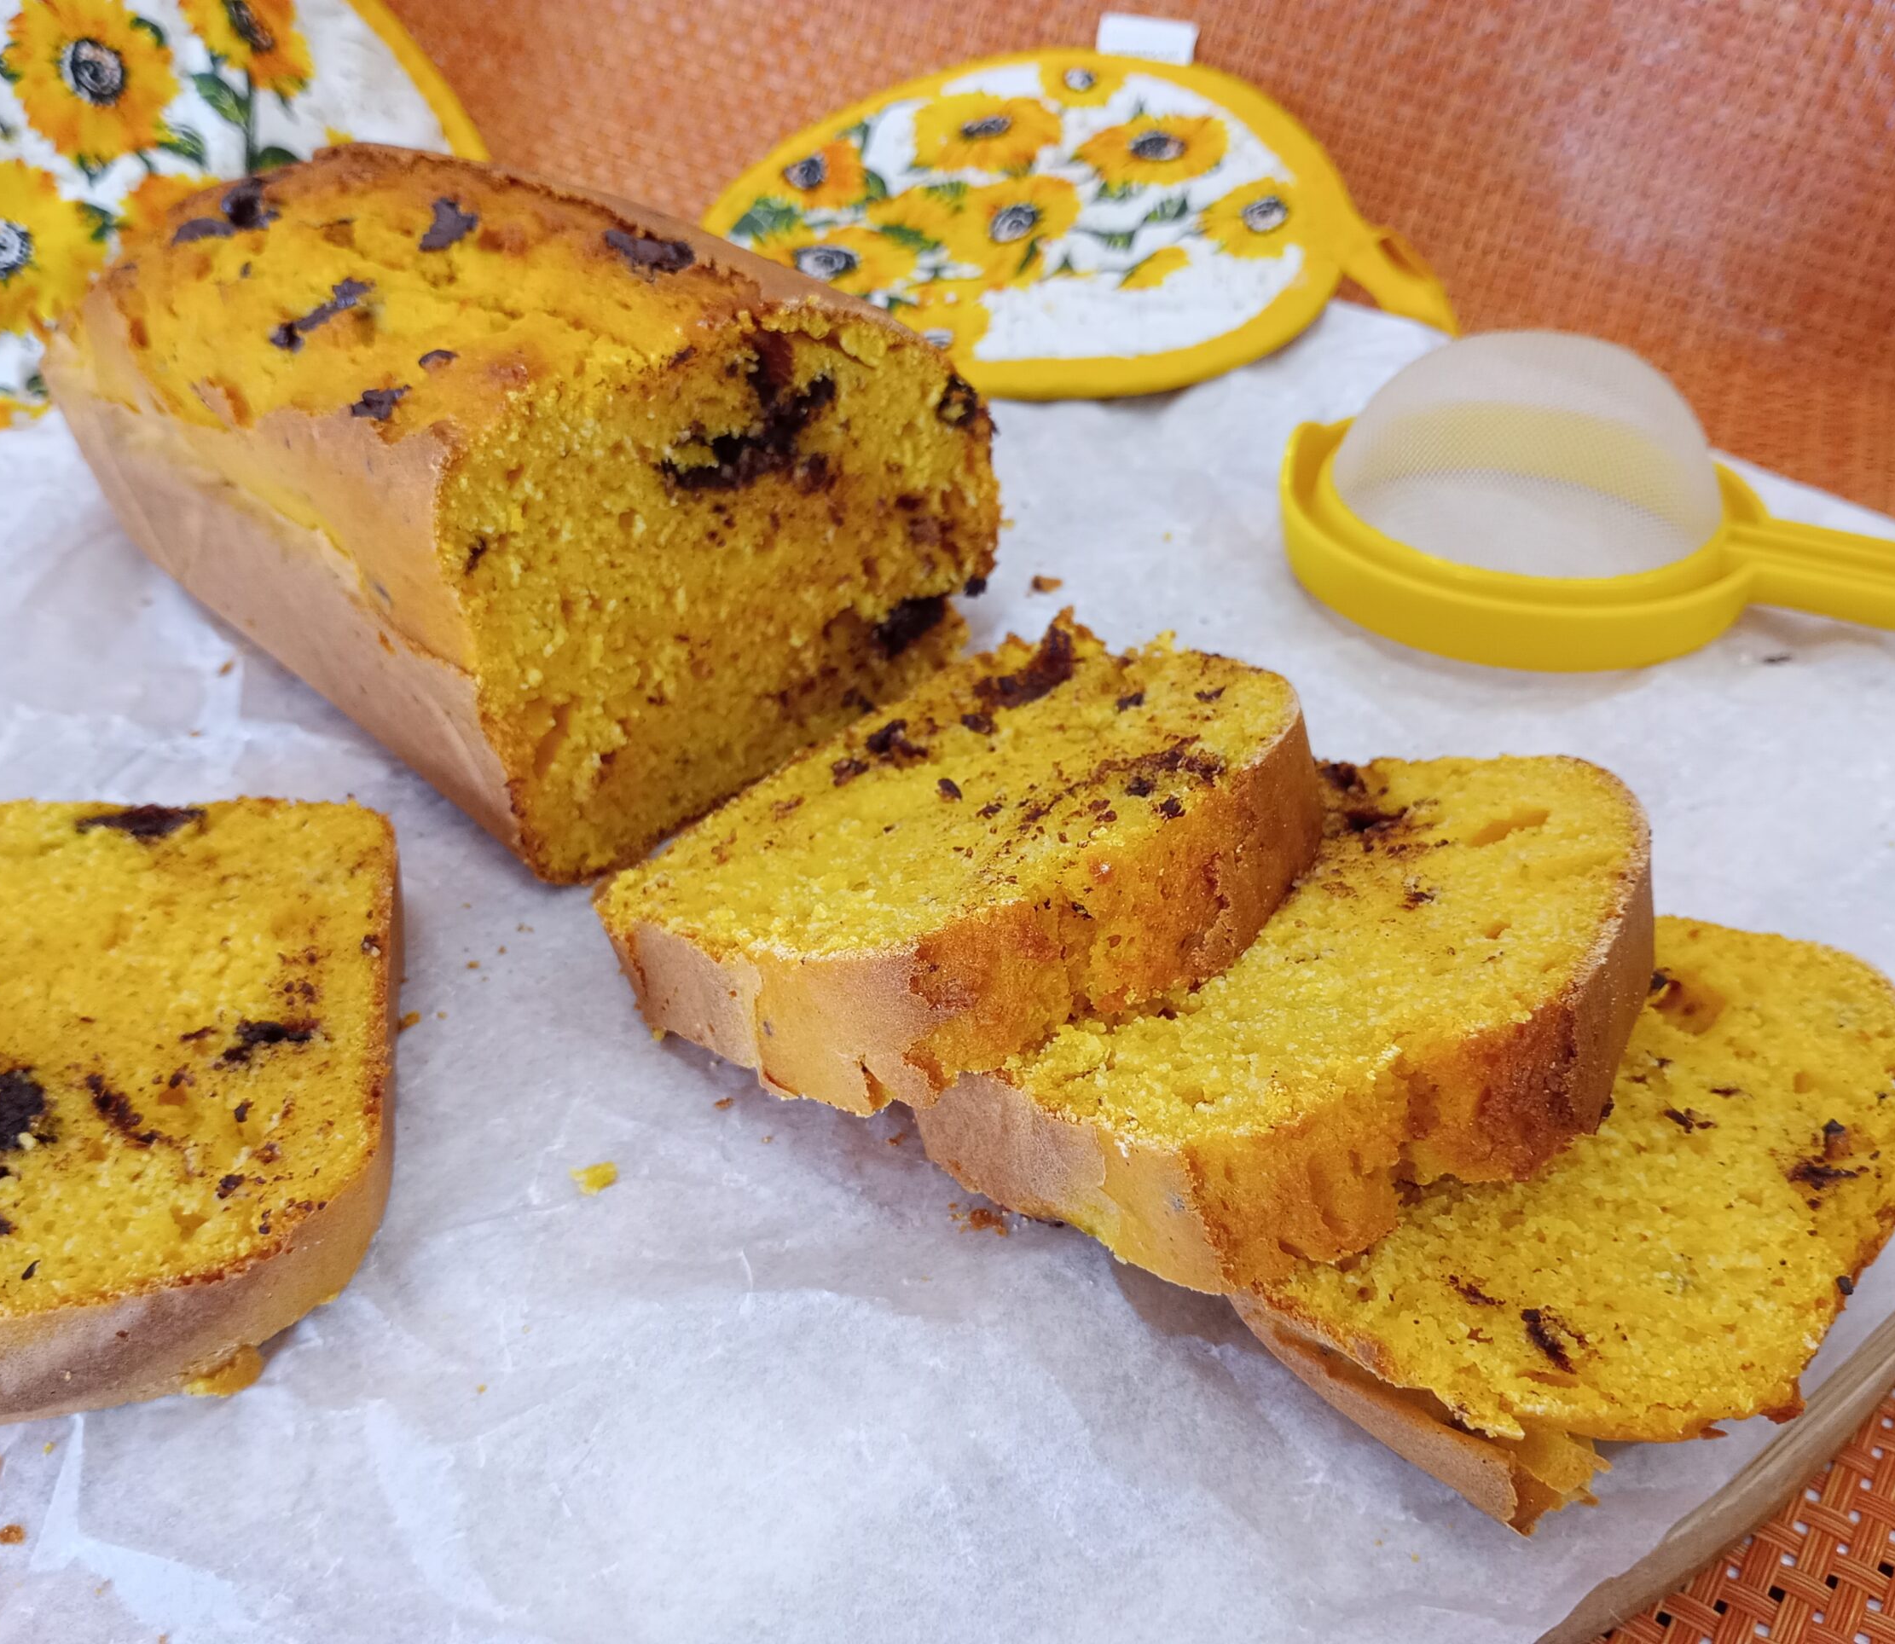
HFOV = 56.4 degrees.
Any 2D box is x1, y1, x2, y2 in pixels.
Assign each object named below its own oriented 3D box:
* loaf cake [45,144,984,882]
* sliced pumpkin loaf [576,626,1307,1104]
[{"bbox_3d":[-0.082,-0.079,0.335,0.106,0.084,0.151,-29,47,-33],"label":"loaf cake"},{"bbox_3d":[0.015,0.003,0.256,0.103,0.020,0.077,-26,18,-28],"label":"sliced pumpkin loaf"}]

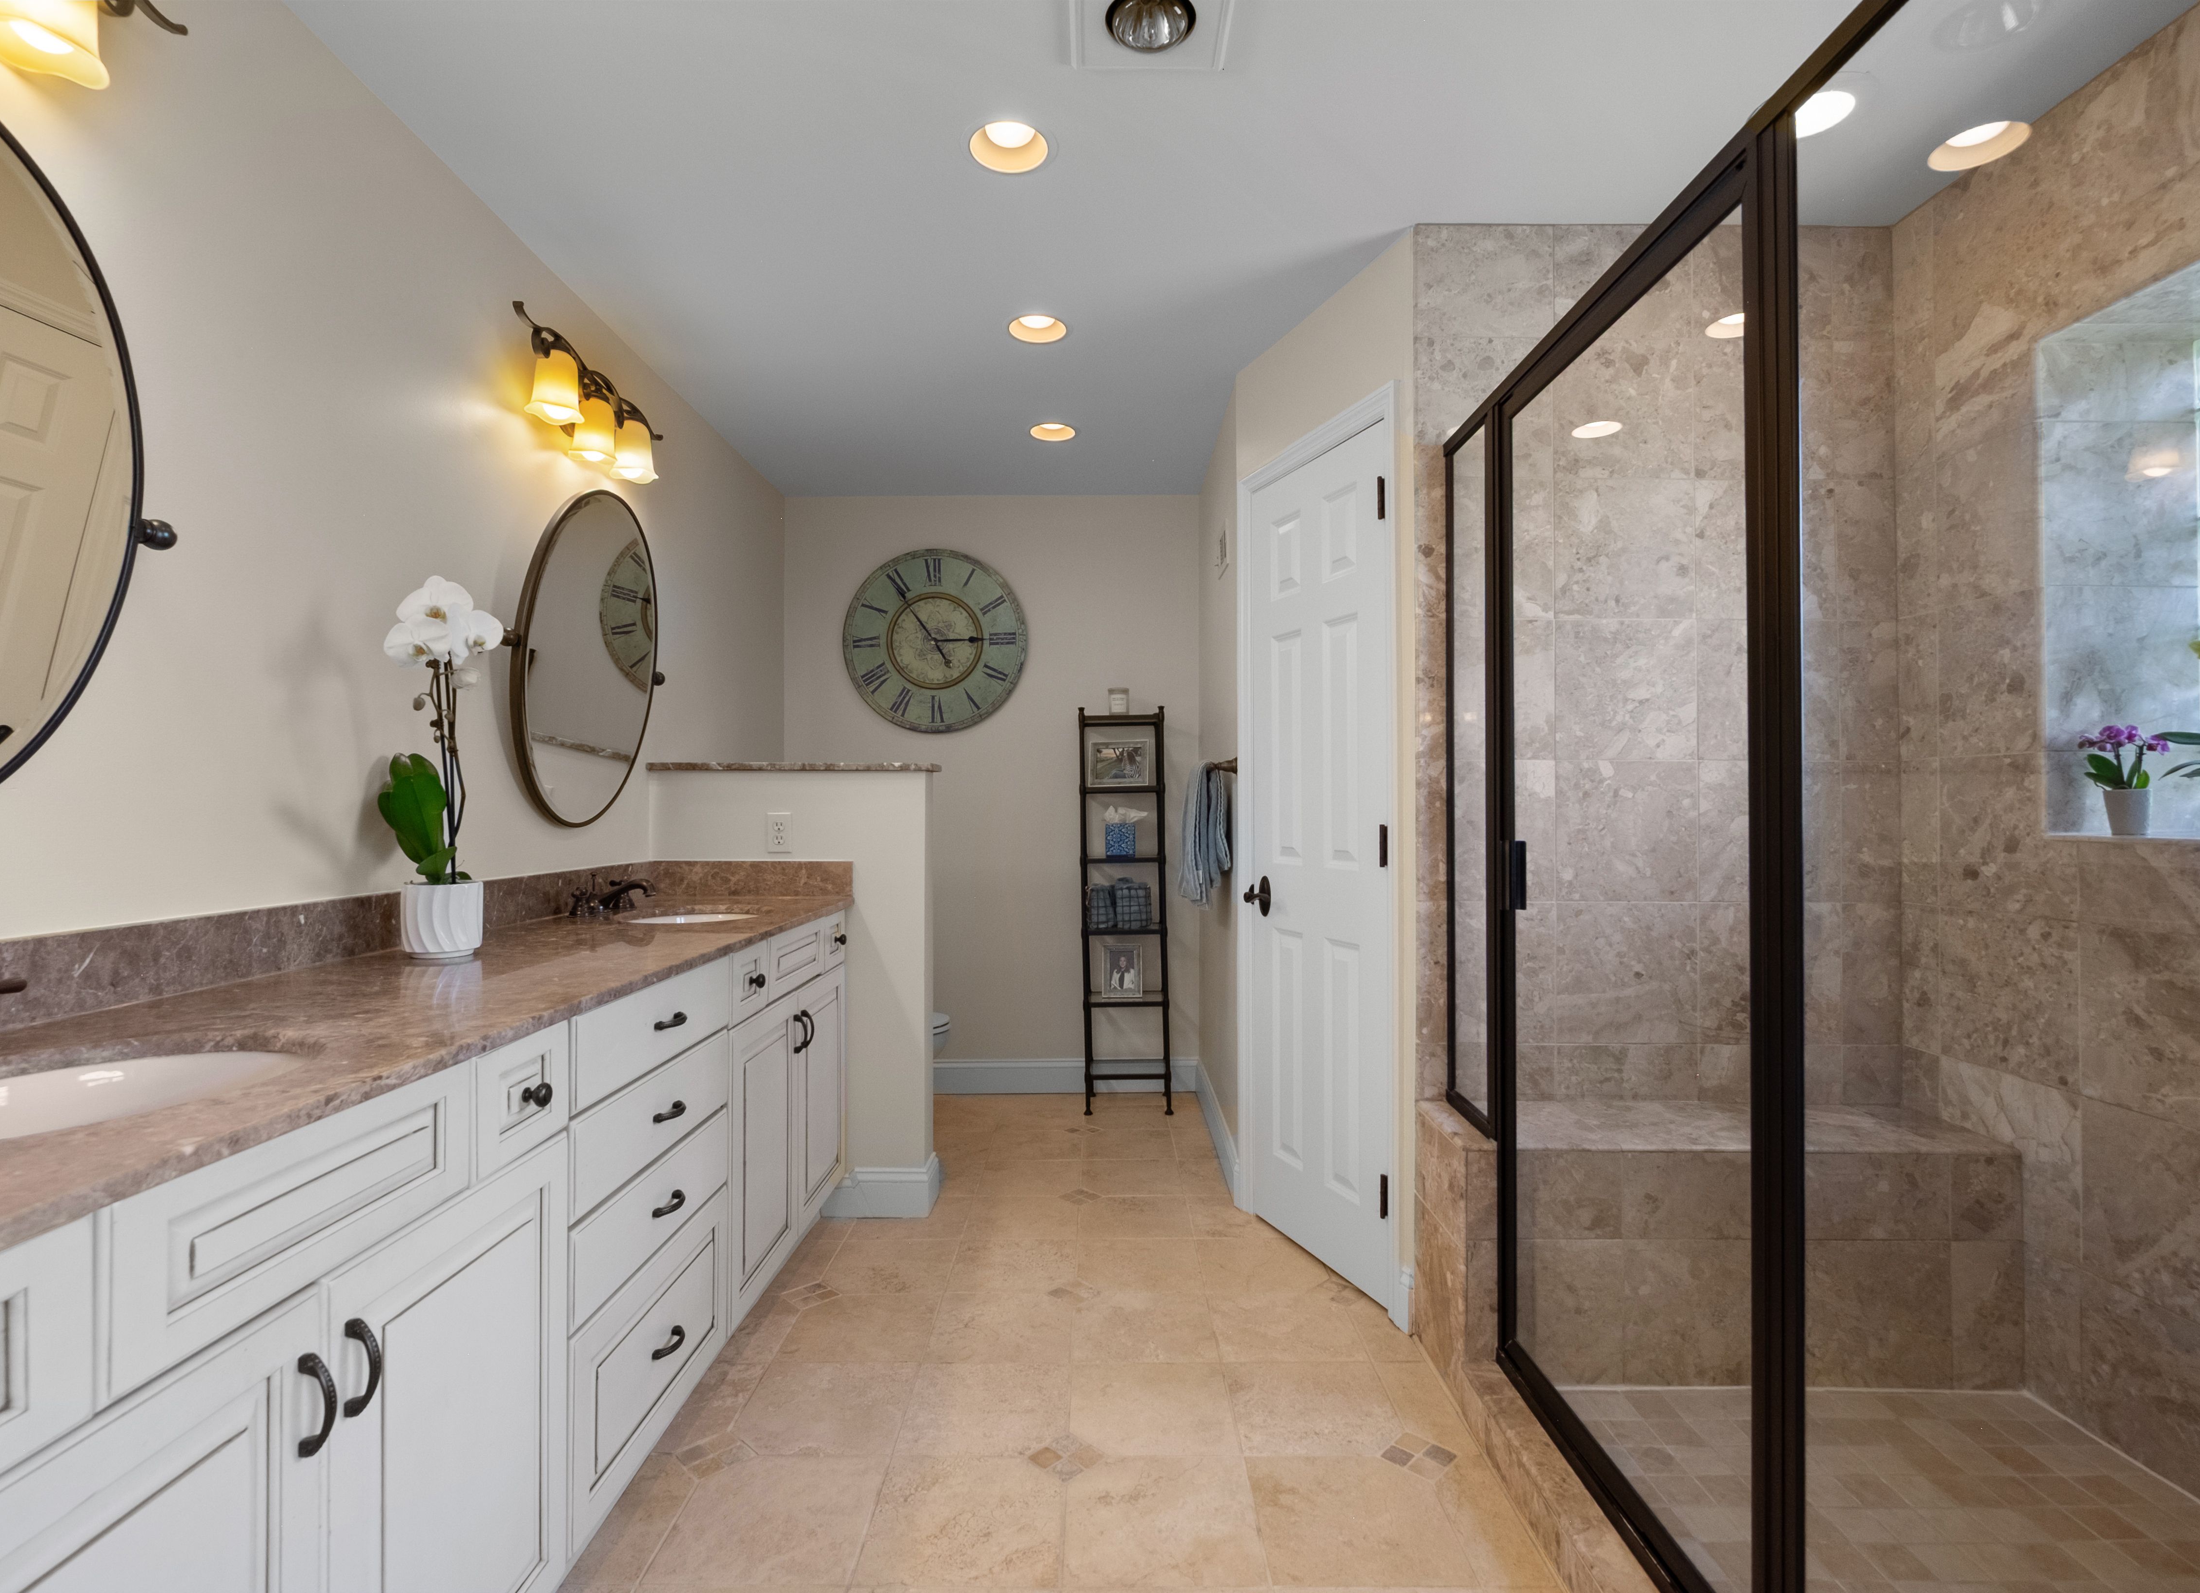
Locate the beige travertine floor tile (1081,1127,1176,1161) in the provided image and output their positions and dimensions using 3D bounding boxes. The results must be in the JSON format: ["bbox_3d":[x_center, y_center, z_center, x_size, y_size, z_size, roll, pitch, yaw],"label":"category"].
[{"bbox_3d":[0.104,1.211,3.435,0.315,0.012,0.295,0,0,0],"label":"beige travertine floor tile"}]

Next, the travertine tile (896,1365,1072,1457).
[{"bbox_3d":[-0.218,1.186,1.925,0.310,0.011,0.298,0,-1,0],"label":"travertine tile"}]

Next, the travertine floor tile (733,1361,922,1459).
[{"bbox_3d":[-0.530,1.188,1.929,0.310,0.011,0.293,0,-1,0],"label":"travertine floor tile"}]

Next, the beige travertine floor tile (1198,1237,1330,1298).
[{"bbox_3d":[0.411,1.193,2.523,0.310,0.011,0.298,0,-1,0],"label":"beige travertine floor tile"}]

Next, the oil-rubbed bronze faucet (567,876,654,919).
[{"bbox_3d":[-1.168,0.236,2.430,0.155,0.097,0.250,0,0,0],"label":"oil-rubbed bronze faucet"}]

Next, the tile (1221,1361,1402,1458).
[{"bbox_3d":[0.417,1.200,1.950,0.309,0.012,0.301,0,0,0],"label":"tile"}]

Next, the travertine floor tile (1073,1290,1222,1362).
[{"bbox_3d":[0.097,1.190,2.224,0.310,0.011,0.298,0,-1,0],"label":"travertine floor tile"}]

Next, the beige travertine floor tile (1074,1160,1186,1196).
[{"bbox_3d":[0.103,1.209,3.137,0.315,0.012,0.295,0,0,0],"label":"beige travertine floor tile"}]

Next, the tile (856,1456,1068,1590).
[{"bbox_3d":[-0.217,1.199,1.649,0.315,0.012,0.295,0,0,0],"label":"tile"}]

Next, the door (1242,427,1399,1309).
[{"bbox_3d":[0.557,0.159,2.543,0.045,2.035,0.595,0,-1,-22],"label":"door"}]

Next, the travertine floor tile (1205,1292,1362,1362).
[{"bbox_3d":[0.417,1.203,2.250,0.309,0.012,0.301,0,0,0],"label":"travertine floor tile"}]

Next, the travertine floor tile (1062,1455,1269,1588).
[{"bbox_3d":[0.097,1.183,1.626,0.310,0.011,0.298,0,-1,0],"label":"travertine floor tile"}]

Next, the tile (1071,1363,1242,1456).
[{"bbox_3d":[0.100,1.200,1.950,0.309,0.012,0.301,0,0,0],"label":"tile"}]

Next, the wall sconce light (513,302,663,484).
[{"bbox_3d":[-1.187,-0.886,2.340,0.165,0.225,0.655,0,0,0],"label":"wall sconce light"}]

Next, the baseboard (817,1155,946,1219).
[{"bbox_3d":[-0.631,1.124,2.869,0.308,0.136,0.148,0,-1,0],"label":"baseboard"}]

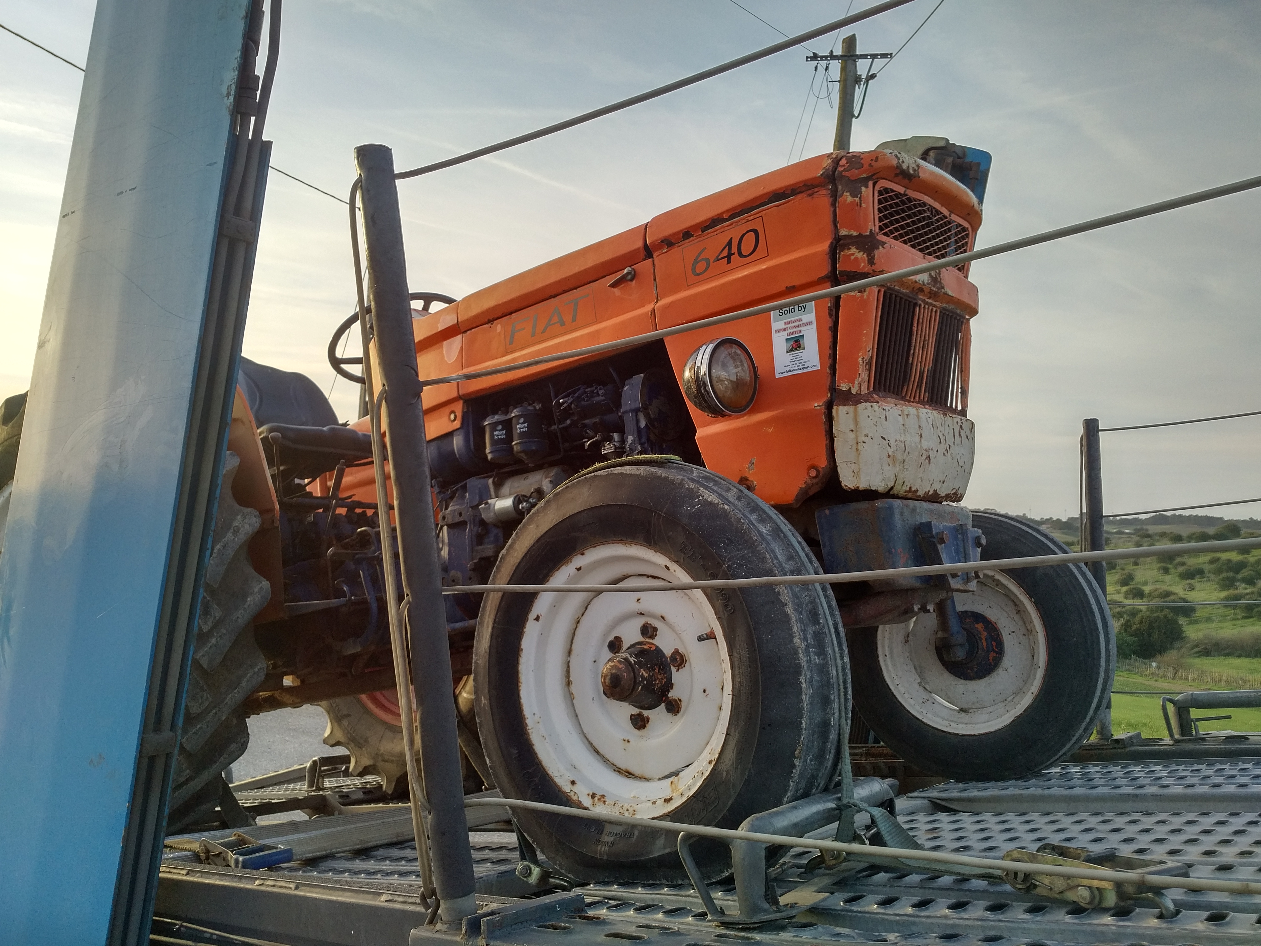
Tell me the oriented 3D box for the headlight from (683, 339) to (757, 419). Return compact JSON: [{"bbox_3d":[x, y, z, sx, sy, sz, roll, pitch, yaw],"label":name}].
[{"bbox_3d":[0.174,-0.194,2.020,0.157,0.157,0.122,6,-6,-43],"label":"headlight"}]

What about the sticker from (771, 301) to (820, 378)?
[{"bbox_3d":[0.335,-0.273,1.995,0.105,0.147,0.003,-10,-12,43],"label":"sticker"}]

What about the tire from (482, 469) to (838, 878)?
[{"bbox_3d":[0.021,0.321,1.644,0.722,0.690,0.178,-11,-12,38],"label":"tire"}]

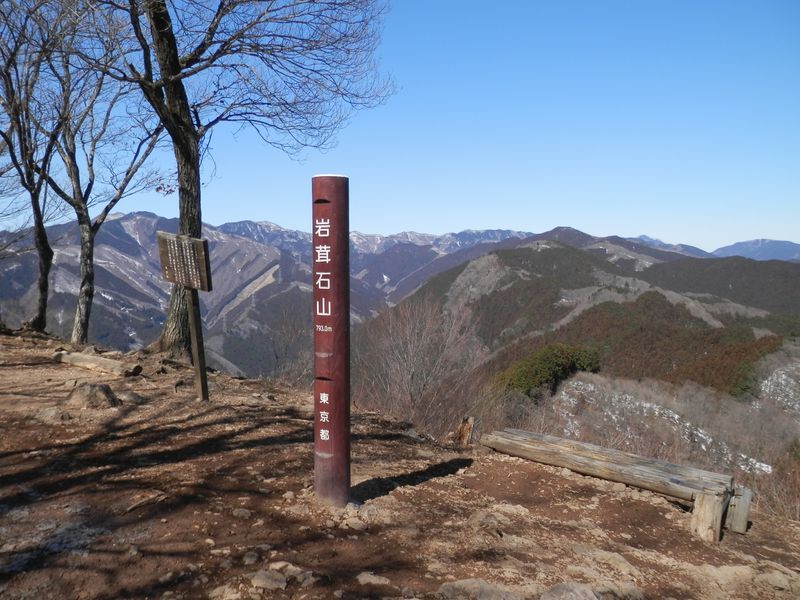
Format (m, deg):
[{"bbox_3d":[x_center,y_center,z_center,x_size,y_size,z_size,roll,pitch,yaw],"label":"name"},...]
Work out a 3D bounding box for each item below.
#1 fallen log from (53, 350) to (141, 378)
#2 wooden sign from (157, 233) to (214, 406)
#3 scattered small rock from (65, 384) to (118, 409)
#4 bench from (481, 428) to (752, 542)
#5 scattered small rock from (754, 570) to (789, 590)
[{"bbox_3d":[-3.800,0.782,7.800,1.470,0.160,0.190,3,5,25],"label":"fallen log"},{"bbox_3d":[-2.075,0.194,6.285,0.630,1.680,0.140,0,9,30],"label":"wooden sign"},{"bbox_3d":[-3.080,0.952,6.250,0.480,0.190,0.380,0,4,0],"label":"scattered small rock"},{"bbox_3d":[1.430,1.247,4.431,1.830,0.300,0.370,4,6,41],"label":"bench"},{"bbox_3d":[1.851,1.396,3.100,0.170,0.065,0.110,3,5,30],"label":"scattered small rock"}]

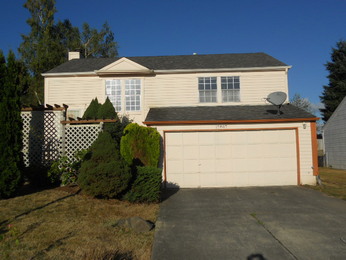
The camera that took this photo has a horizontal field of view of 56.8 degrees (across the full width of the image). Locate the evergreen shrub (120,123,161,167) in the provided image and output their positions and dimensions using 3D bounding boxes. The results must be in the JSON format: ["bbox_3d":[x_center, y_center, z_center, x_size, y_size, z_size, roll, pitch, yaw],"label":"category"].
[{"bbox_3d":[-1.134,0.980,11.313,1.400,2.470,1.300,-1,-5,2],"label":"evergreen shrub"}]

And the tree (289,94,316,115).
[{"bbox_3d":[16.143,-0.297,39.658,4.200,8.680,4.200,-1,-5,2],"label":"tree"}]

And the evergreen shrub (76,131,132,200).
[{"bbox_3d":[-2.407,1.153,11.101,1.800,2.170,1.700,-1,-5,2],"label":"evergreen shrub"}]

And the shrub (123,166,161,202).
[{"bbox_3d":[-0.929,1.675,10.146,1.200,1.000,1.150,-1,-5,2],"label":"shrub"}]

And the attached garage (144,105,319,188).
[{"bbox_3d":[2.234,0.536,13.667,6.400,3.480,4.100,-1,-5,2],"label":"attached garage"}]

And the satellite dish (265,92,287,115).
[{"bbox_3d":[3.947,-1.005,12.230,0.800,0.930,0.520,-6,-6,44],"label":"satellite dish"}]

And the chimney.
[{"bbox_3d":[-6.128,-4.477,19.928,0.700,0.850,0.750,-1,-5,2],"label":"chimney"}]

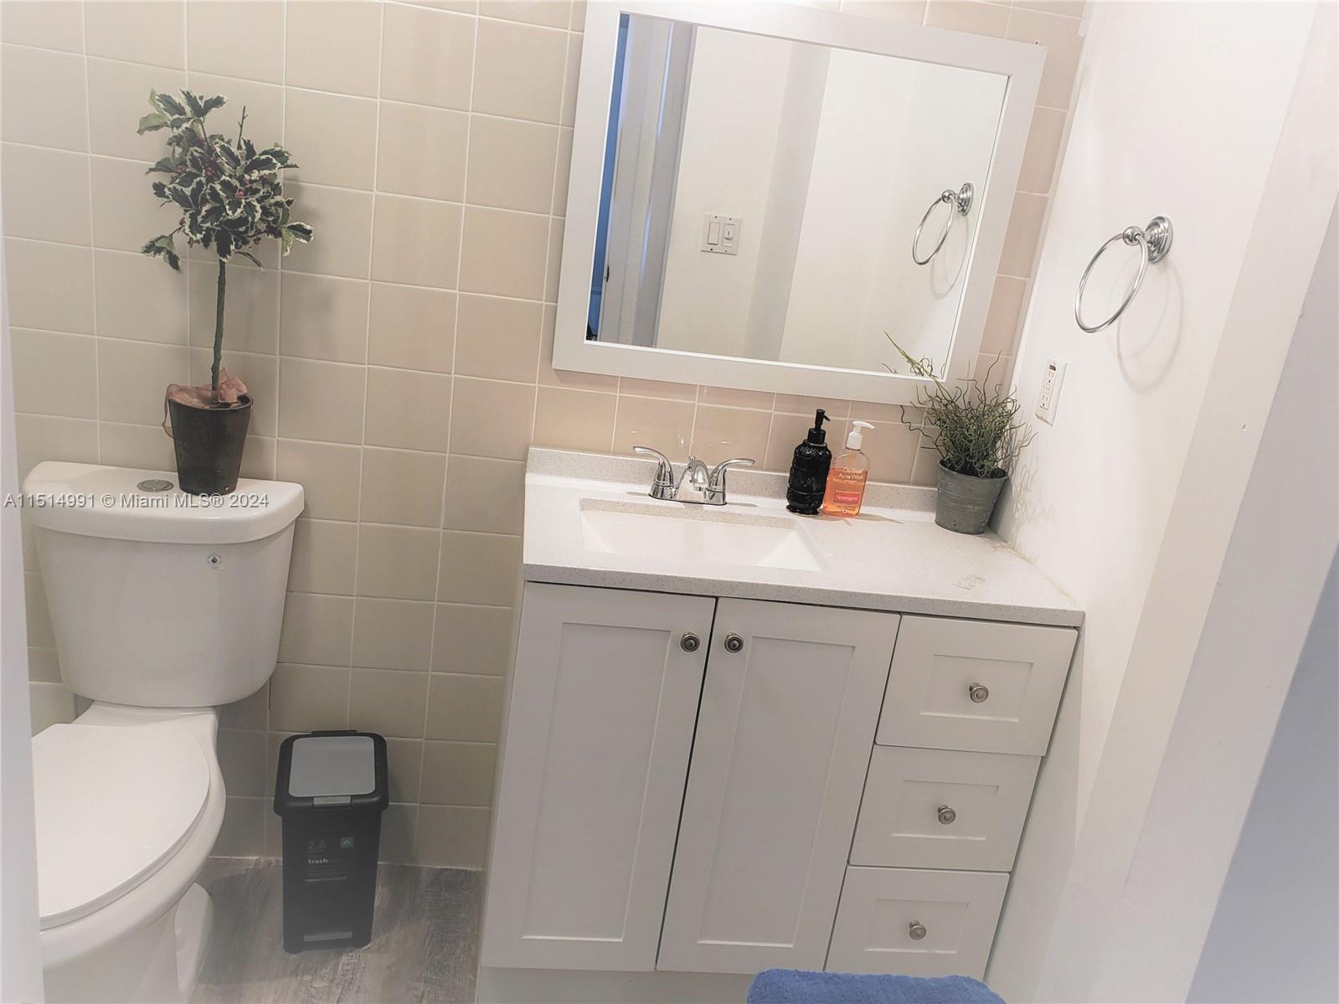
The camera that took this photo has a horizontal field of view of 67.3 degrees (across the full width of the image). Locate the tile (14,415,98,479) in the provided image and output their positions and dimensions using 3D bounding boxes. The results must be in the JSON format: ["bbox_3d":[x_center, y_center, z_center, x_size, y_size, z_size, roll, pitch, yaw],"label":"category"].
[{"bbox_3d":[-1.117,-0.079,1.831,0.151,0.151,0.009,5,17,-9],"label":"tile"}]

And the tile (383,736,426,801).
[{"bbox_3d":[-0.595,0.560,2.109,0.152,0.152,0.010,5,17,-10],"label":"tile"}]

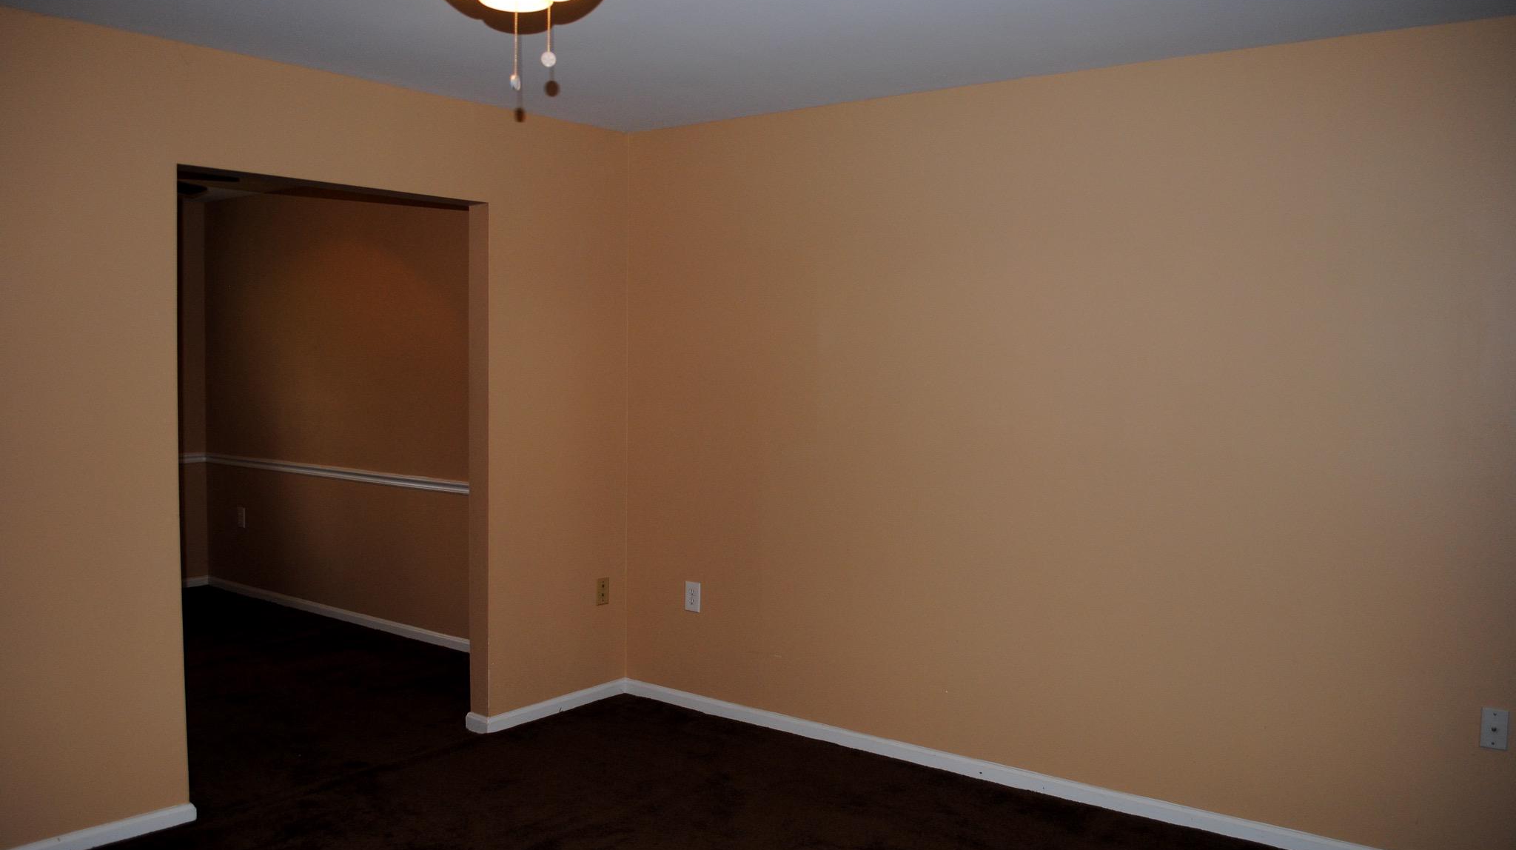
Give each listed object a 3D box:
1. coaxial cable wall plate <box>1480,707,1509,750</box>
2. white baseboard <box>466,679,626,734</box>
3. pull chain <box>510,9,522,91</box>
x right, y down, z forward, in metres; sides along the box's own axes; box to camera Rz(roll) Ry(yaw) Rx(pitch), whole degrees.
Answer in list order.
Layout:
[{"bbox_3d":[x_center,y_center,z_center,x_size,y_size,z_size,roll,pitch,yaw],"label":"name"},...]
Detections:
[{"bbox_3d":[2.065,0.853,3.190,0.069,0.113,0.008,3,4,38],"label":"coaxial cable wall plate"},{"bbox_3d":[-0.867,1.154,4.761,0.130,0.070,0.790,3,4,38],"label":"white baseboard"},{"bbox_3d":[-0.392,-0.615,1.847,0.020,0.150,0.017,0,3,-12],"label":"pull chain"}]

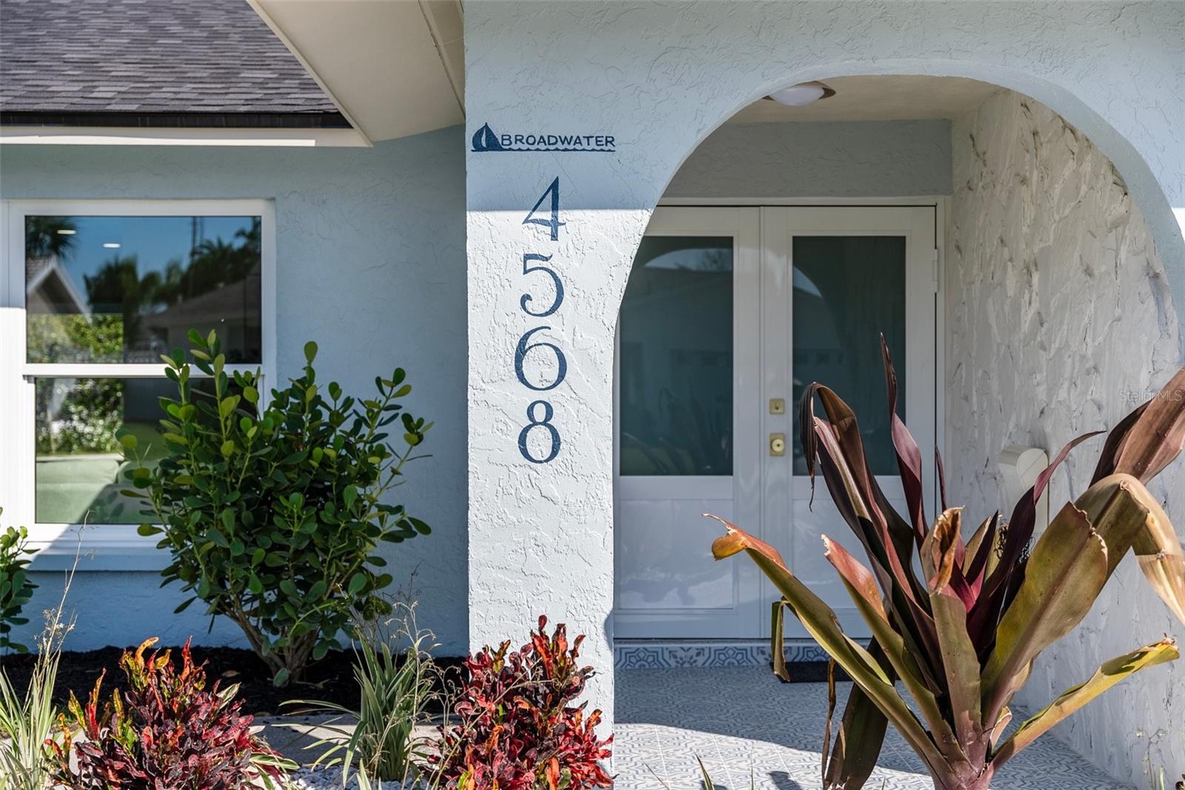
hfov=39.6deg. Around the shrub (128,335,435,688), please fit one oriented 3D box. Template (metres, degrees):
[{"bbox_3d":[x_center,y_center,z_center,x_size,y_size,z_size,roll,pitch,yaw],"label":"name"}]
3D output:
[{"bbox_3d":[-1.325,0.475,6.950,1.280,1.490,1.180,0,1,-1],"label":"shrub"}]

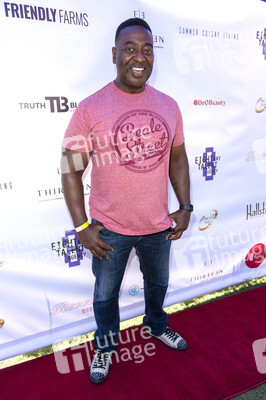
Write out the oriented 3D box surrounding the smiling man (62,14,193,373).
[{"bbox_3d":[-0.015,0.074,1.570,0.650,1.800,0.370,-6,18,-19],"label":"smiling man"}]

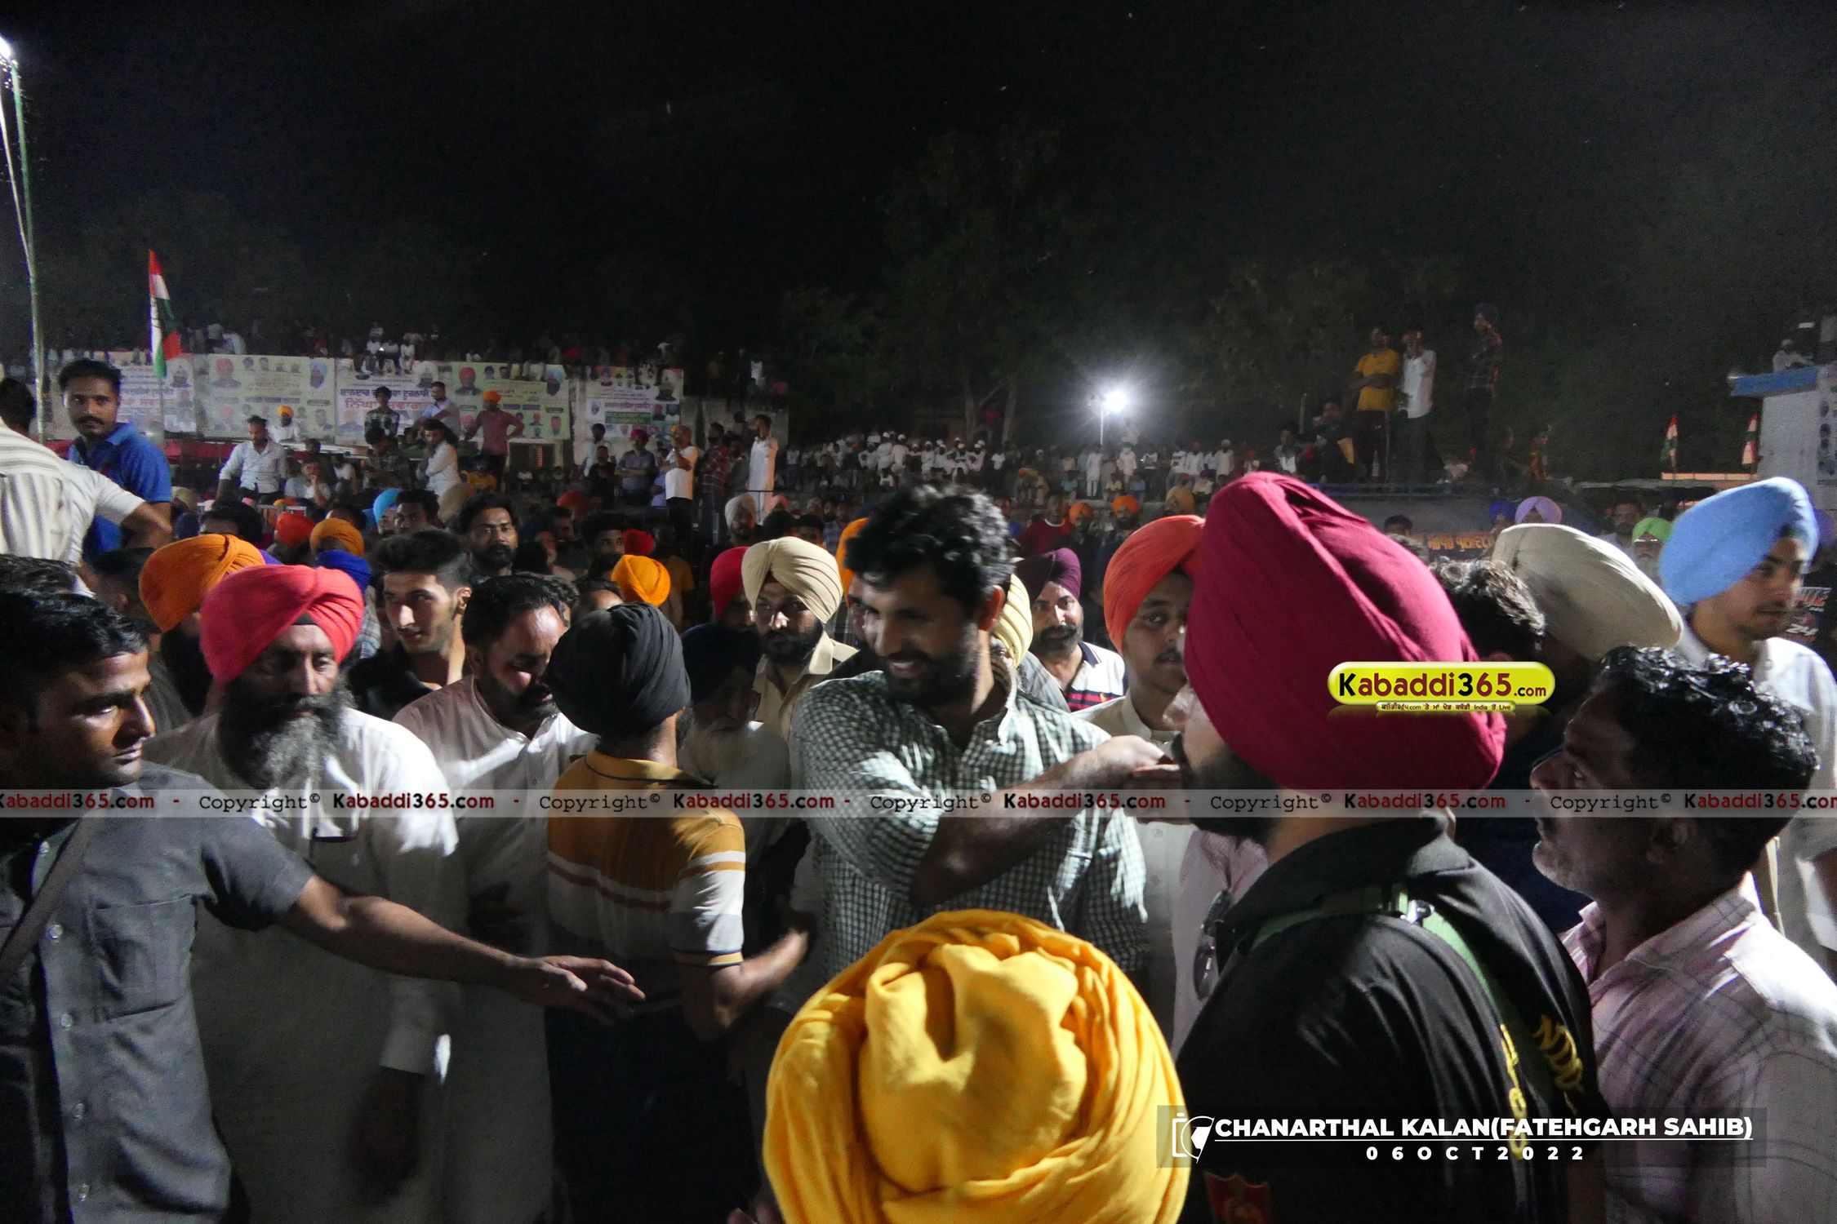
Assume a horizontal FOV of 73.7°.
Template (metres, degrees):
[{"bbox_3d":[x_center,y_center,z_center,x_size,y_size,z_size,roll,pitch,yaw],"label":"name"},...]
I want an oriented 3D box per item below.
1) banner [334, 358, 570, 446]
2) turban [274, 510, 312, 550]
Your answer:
[{"bbox_3d":[-16.585,-7.504,44.000,7.950,3.000,0.050,-1,6,-15],"label":"banner"},{"bbox_3d":[-3.922,-0.519,7.700,0.240,0.220,0.260,-1,6,-18],"label":"turban"}]

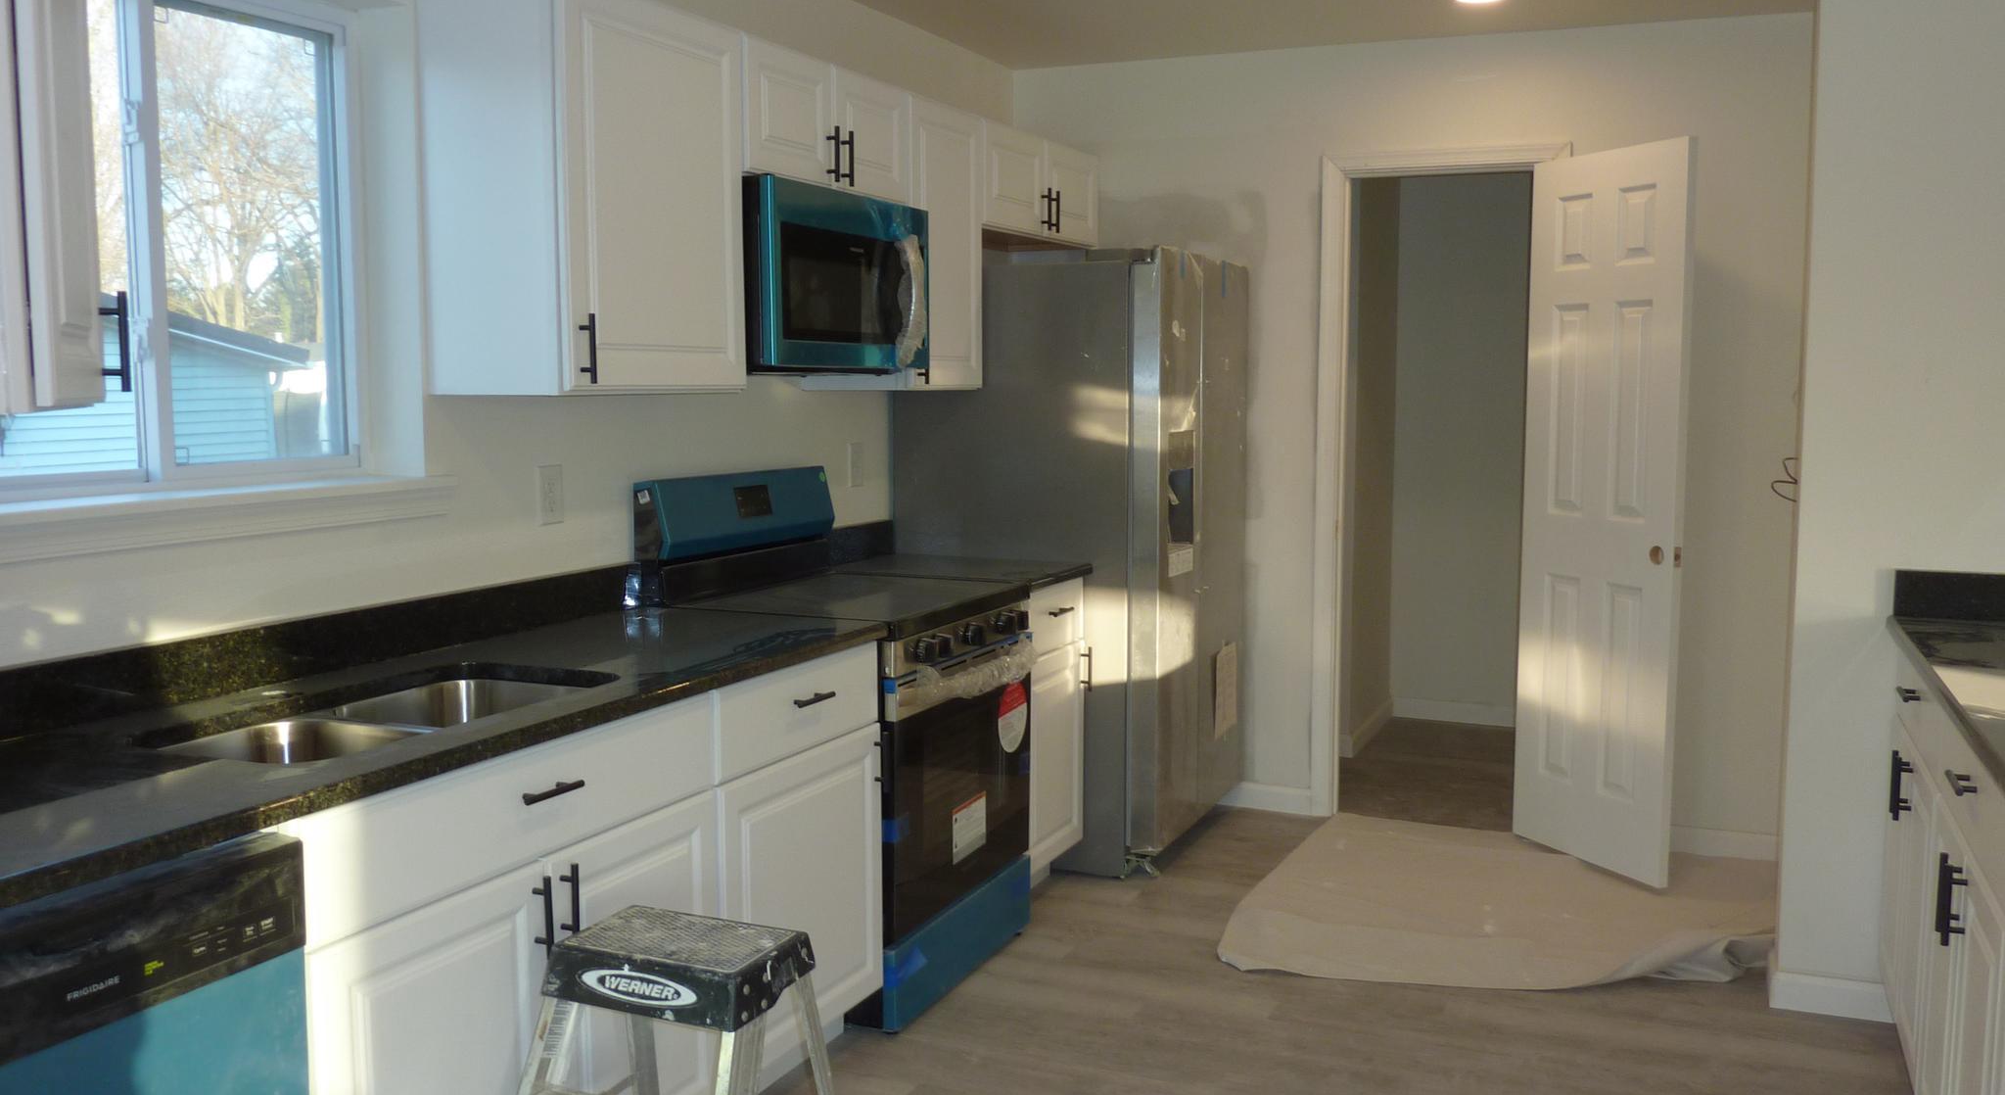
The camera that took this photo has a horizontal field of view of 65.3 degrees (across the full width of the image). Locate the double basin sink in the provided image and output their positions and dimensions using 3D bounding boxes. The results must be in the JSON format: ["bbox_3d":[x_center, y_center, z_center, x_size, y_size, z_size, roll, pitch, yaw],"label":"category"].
[{"bbox_3d":[-0.973,0.377,2.490,0.410,0.205,0.740,3,7,24],"label":"double basin sink"}]

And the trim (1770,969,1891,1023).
[{"bbox_3d":[1.873,1.014,3.530,0.243,0.085,0.016,3,7,24],"label":"trim"}]

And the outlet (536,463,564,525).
[{"bbox_3d":[-0.944,-0.109,3.286,0.008,0.120,0.073,3,7,24],"label":"outlet"}]

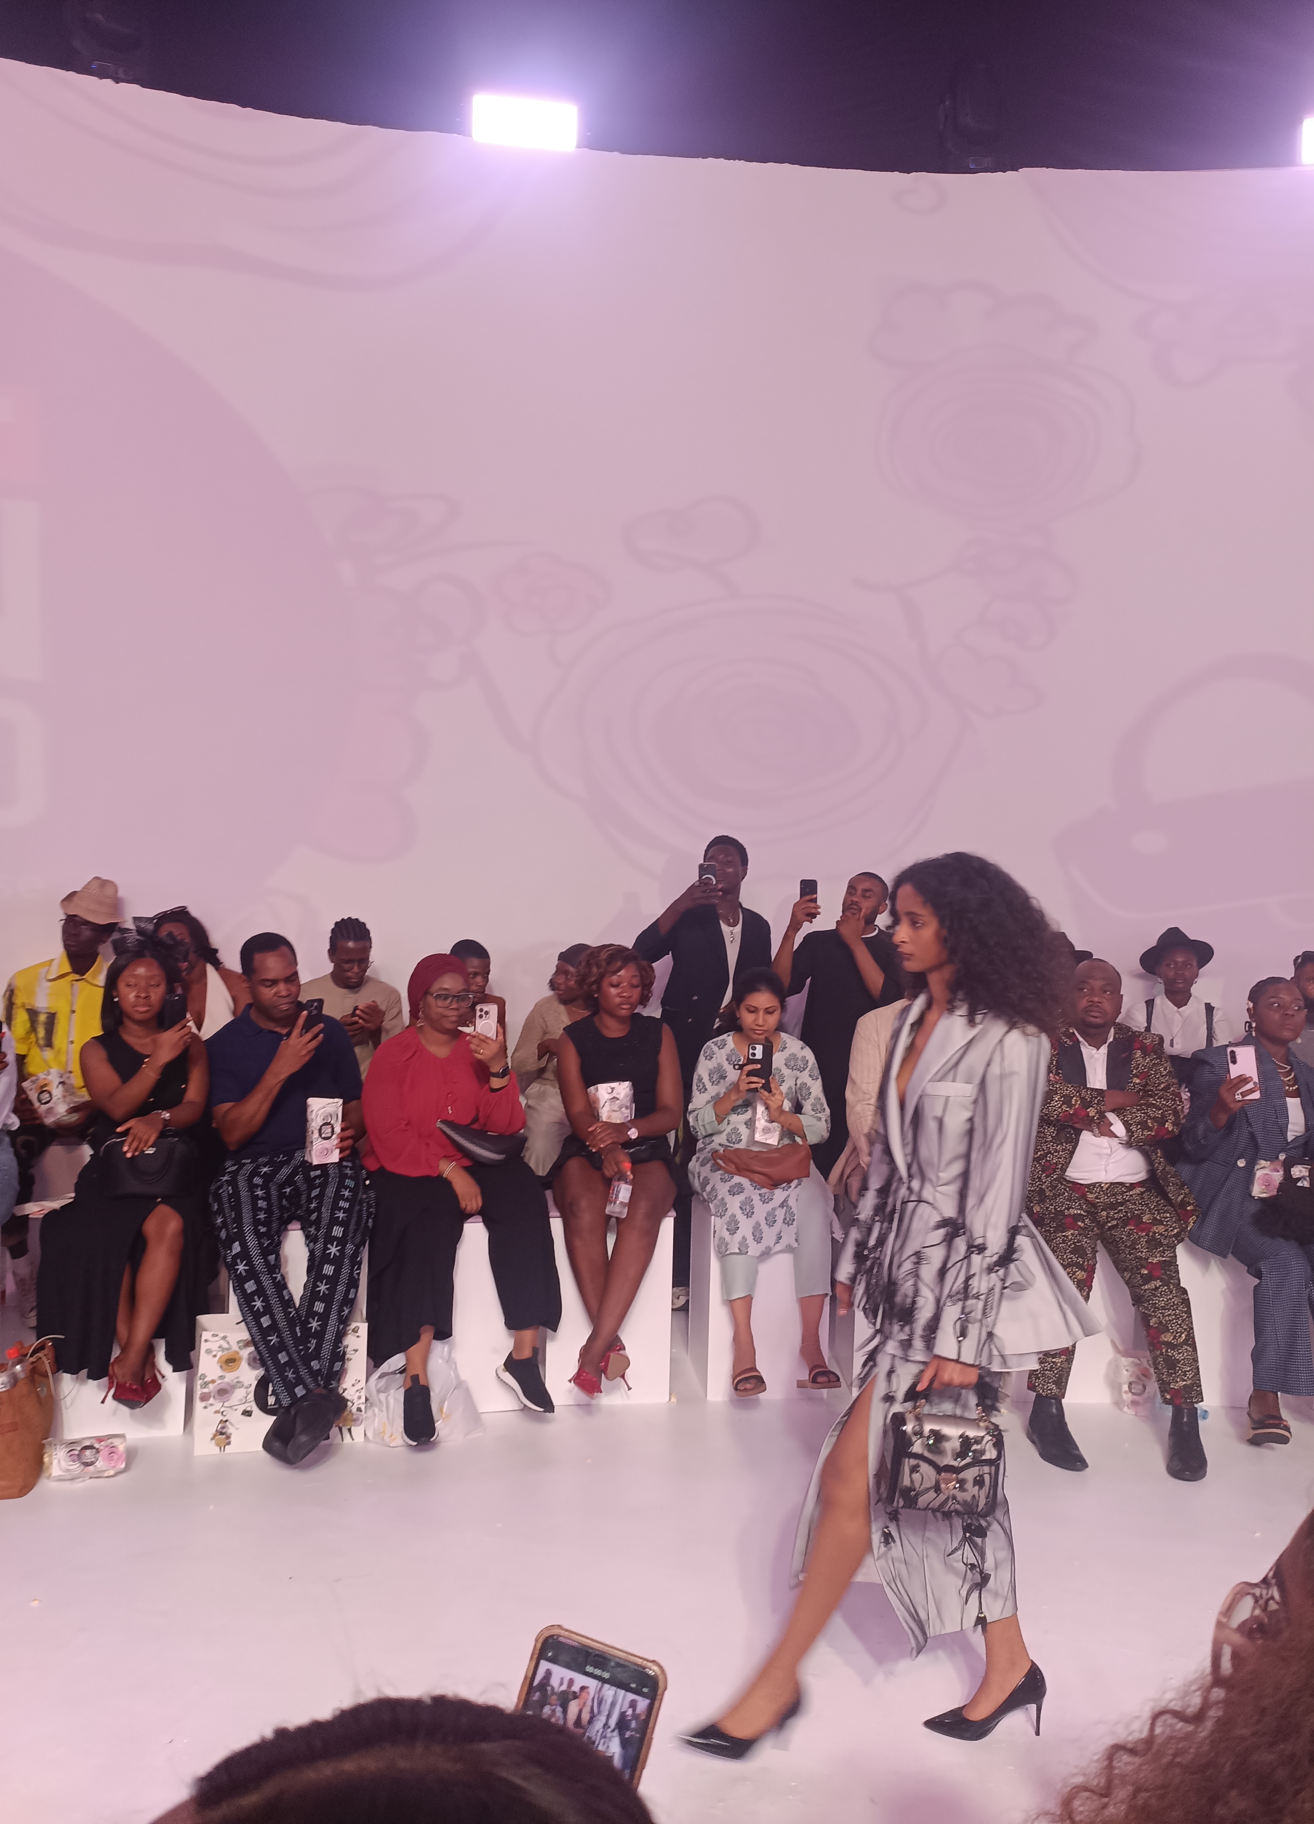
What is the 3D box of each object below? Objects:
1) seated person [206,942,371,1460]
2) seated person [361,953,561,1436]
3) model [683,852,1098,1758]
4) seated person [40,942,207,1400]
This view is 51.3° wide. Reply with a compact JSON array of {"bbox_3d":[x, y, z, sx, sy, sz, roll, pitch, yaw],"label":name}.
[{"bbox_3d":[-1.129,0.839,4.250,0.530,1.500,0.740,1,2,-8],"label":"seated person"},{"bbox_3d":[-0.639,0.847,4.376,0.600,1.400,0.740,1,3,-9],"label":"seated person"},{"bbox_3d":[0.479,0.780,2.800,0.800,1.805,0.480,1,2,-10],"label":"model"},{"bbox_3d":[-1.619,0.773,4.200,0.530,1.370,0.630,1,2,-10],"label":"seated person"}]

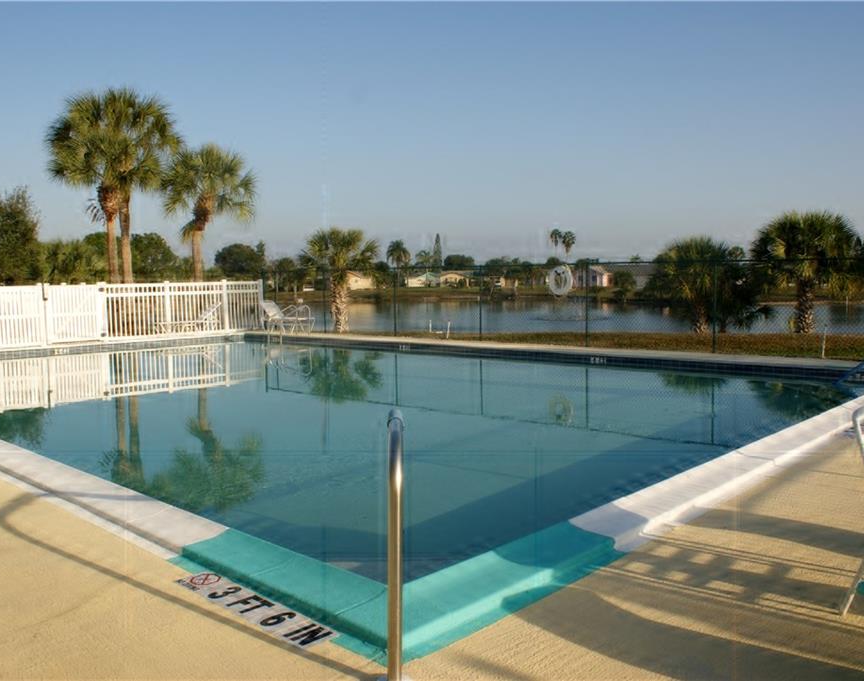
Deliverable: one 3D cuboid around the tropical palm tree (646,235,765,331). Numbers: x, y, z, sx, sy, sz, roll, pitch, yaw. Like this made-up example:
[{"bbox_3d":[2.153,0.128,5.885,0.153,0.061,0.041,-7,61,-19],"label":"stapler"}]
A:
[{"bbox_3d":[10.316,-2.089,29.000,4.520,3.670,4.070,1,4,20],"label":"tropical palm tree"}]

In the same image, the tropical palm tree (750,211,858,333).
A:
[{"bbox_3d":[13.305,-2.442,27.500,3.790,4.420,3.790,1,5,26],"label":"tropical palm tree"}]

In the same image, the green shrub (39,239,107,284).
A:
[{"bbox_3d":[-20.910,-3.719,45.000,3.790,4.510,3.790,-3,5,-25],"label":"green shrub"}]

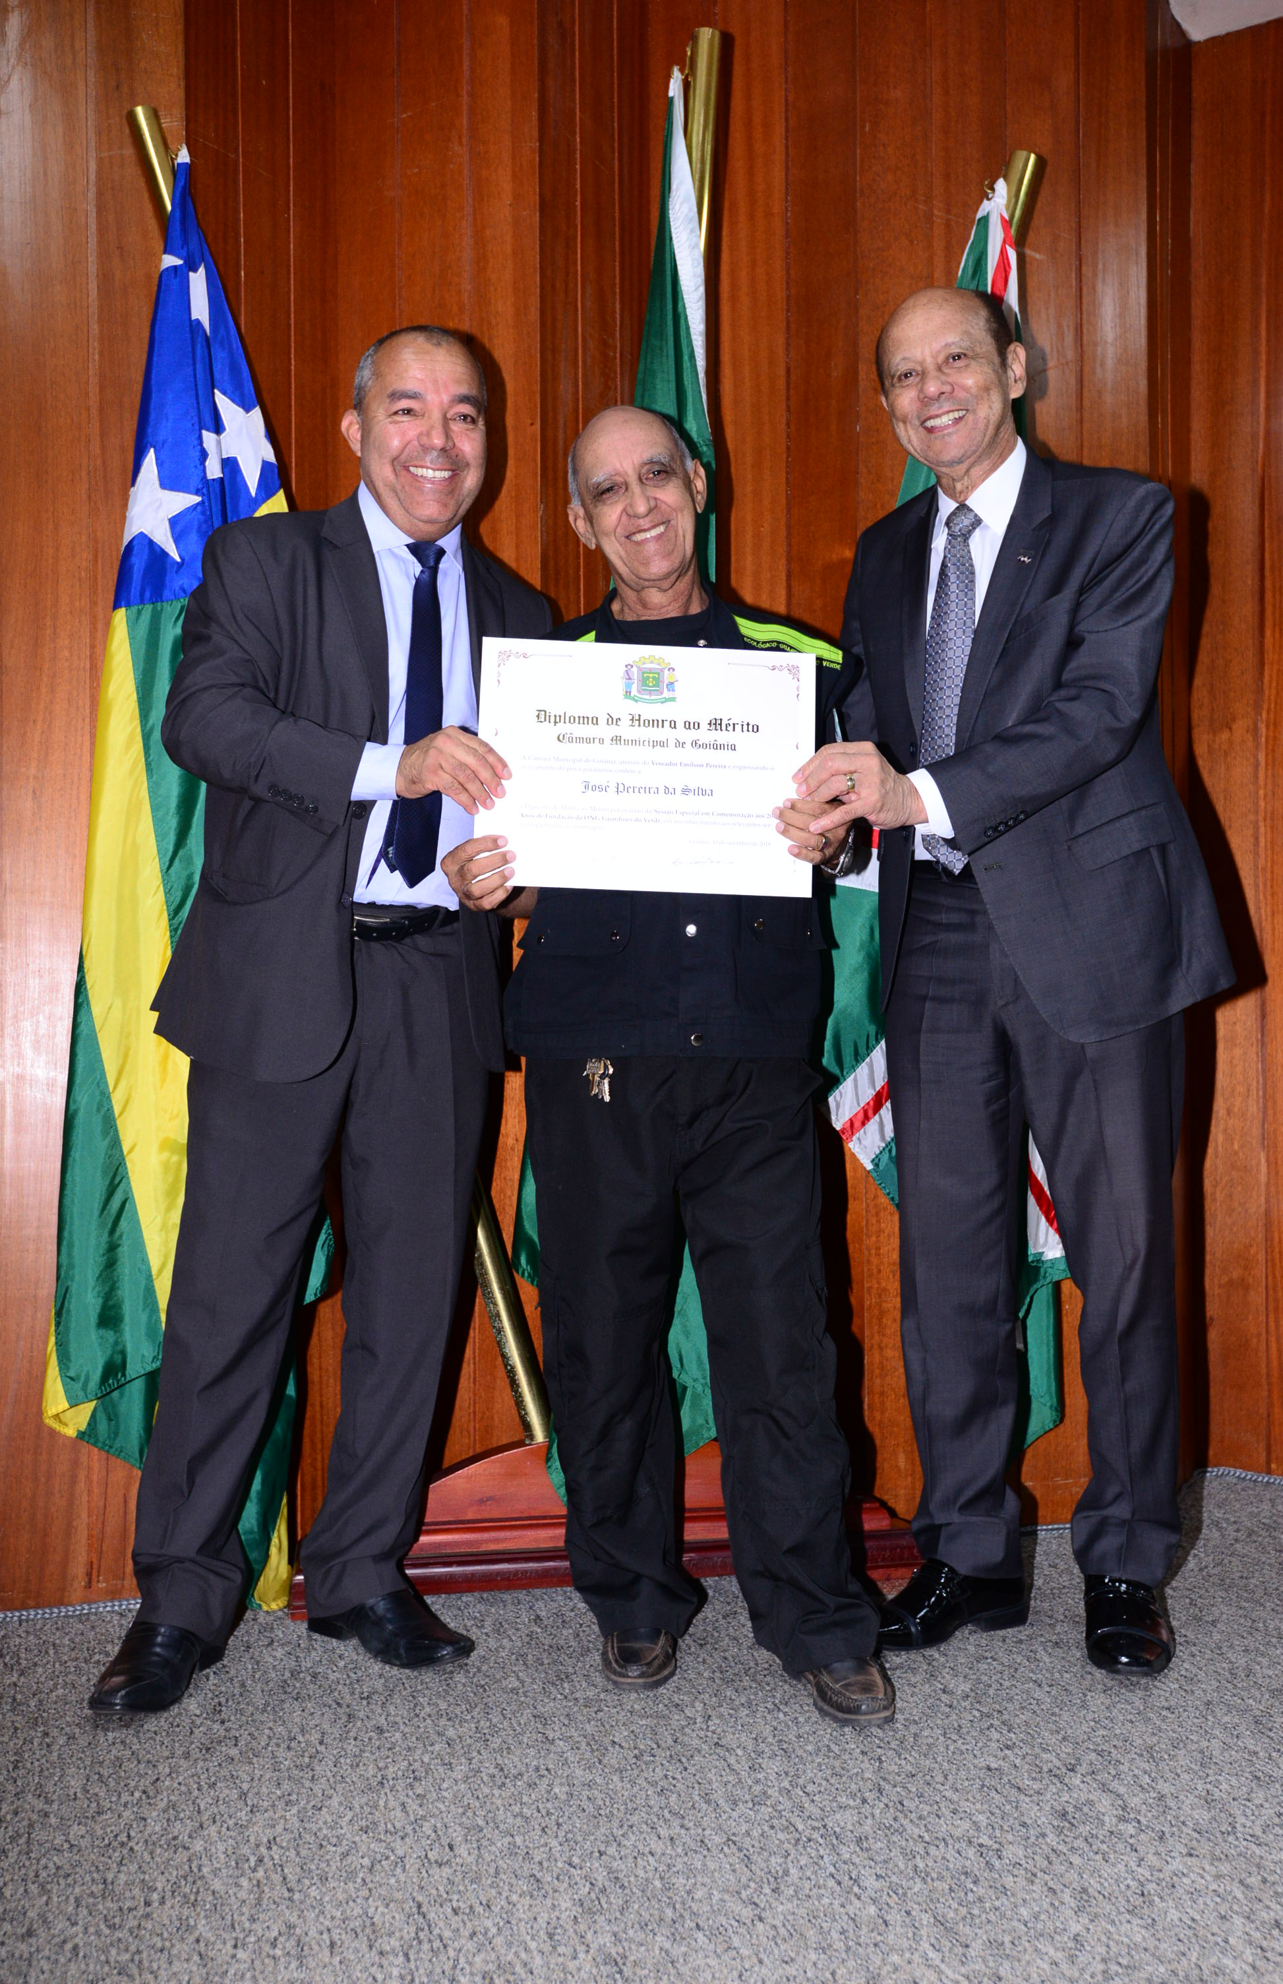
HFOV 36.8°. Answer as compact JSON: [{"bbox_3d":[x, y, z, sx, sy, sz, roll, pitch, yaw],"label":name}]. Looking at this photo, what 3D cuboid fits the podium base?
[{"bbox_3d":[-0.056,0.744,2.818,0.899,0.222,0.232,0,0,-12],"label":"podium base"}]

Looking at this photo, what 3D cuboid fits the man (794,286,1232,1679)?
[{"bbox_3d":[0.460,-0.035,2.485,0.535,1.778,0.525,0,0,37],"label":"man"}]

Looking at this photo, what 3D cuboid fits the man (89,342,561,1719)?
[{"bbox_3d":[-0.387,-0.005,2.424,0.596,1.717,0.465,0,0,-25],"label":"man"}]

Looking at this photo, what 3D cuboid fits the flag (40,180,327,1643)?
[{"bbox_3d":[-0.611,-0.151,2.616,0.414,1.970,0.202,0,0,-12],"label":"flag"}]

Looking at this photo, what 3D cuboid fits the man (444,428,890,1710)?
[{"bbox_3d":[0.035,0.045,2.444,0.545,1.616,0.424,0,0,-7],"label":"man"}]

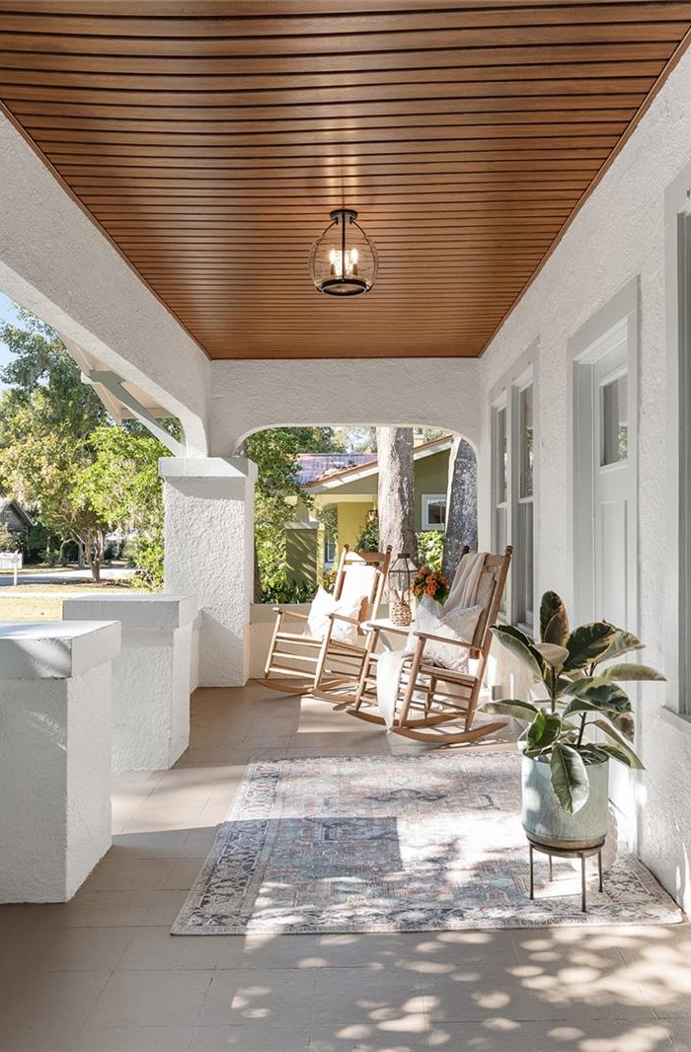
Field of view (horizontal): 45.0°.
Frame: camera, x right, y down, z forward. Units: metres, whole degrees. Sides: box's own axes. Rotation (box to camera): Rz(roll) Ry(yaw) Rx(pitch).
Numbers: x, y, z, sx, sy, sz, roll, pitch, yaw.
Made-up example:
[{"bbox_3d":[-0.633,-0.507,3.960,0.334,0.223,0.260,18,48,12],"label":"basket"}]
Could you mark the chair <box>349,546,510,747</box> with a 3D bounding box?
[{"bbox_3d":[0.530,0.705,5.205,0.870,1.175,0.630,0,-1,-26],"label":"chair"}]

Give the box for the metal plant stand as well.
[{"bbox_3d":[0.745,1.148,2.815,0.265,0.205,0.265,0,-1,1],"label":"metal plant stand"}]

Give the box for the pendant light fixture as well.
[{"bbox_3d":[-0.006,-1.330,4.030,0.335,0.375,0.335,0,-1,1],"label":"pendant light fixture"}]

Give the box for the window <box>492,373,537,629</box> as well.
[{"bbox_3d":[1.170,-0.165,5.800,0.120,1.630,1.700,0,-1,1],"label":"window"}]

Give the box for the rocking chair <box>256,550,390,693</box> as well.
[{"bbox_3d":[-0.130,0.727,6.435,0.870,1.175,0.630,1,-1,-44],"label":"rocking chair"}]

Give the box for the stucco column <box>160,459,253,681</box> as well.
[{"bbox_3d":[-1.150,0.384,7.120,0.680,1.885,0.695,0,-1,1],"label":"stucco column"}]

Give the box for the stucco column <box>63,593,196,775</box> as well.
[{"bbox_3d":[-1.148,0.839,4.585,0.595,0.885,0.597,0,-1,1],"label":"stucco column"}]

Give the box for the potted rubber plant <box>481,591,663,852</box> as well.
[{"bbox_3d":[0.760,0.648,2.820,0.570,0.855,0.610,0,-1,1],"label":"potted rubber plant"}]

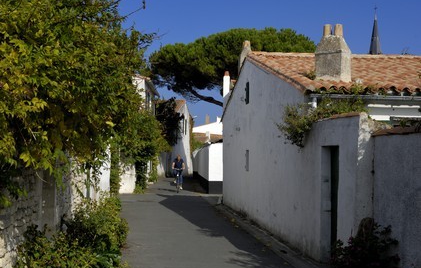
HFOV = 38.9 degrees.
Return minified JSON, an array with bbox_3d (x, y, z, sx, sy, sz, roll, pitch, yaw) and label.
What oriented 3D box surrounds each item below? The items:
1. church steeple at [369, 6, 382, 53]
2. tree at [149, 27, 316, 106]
[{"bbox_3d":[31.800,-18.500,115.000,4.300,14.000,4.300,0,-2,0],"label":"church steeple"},{"bbox_3d":[1.650,-2.100,42.500,12.200,10.700,11.500,0,-2,0],"label":"tree"}]

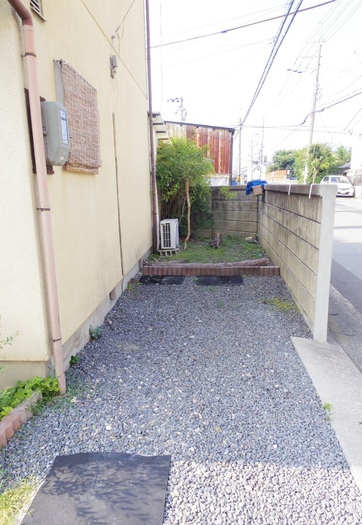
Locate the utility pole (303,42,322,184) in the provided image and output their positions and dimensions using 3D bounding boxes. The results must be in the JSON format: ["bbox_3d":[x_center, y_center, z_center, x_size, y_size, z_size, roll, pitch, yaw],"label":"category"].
[{"bbox_3d":[10.423,-11.125,27.342,0.340,11.500,0.340,2,13,5],"label":"utility pole"}]

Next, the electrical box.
[{"bbox_3d":[-0.900,-0.904,2.444,0.170,0.430,0.210,-1,13,6],"label":"electrical box"}]

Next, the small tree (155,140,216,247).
[{"bbox_3d":[0.028,-1.534,7.788,1.410,2.430,1.400,-1,13,6],"label":"small tree"}]

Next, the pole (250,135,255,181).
[{"bbox_3d":[15.370,-21.651,73.913,0.350,10.500,0.350,-1,13,6],"label":"pole"}]

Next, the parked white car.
[{"bbox_3d":[12.347,-5.965,27.049,1.690,1.500,3.880,0,13,12],"label":"parked white car"}]

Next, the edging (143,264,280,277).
[{"bbox_3d":[0.512,0.159,6.158,2.420,0.160,0.100,0,13,8],"label":"edging"}]

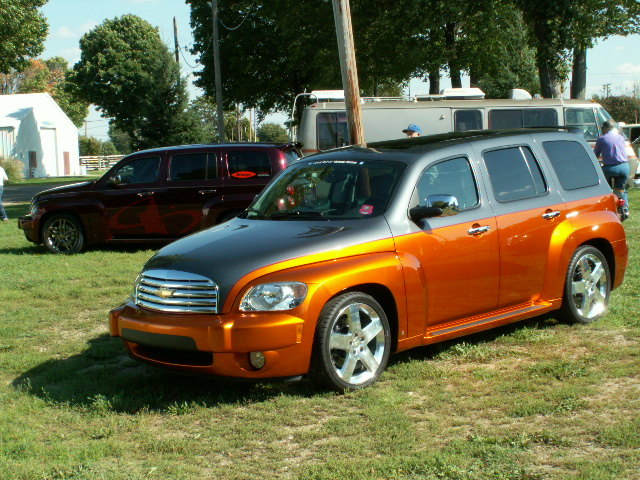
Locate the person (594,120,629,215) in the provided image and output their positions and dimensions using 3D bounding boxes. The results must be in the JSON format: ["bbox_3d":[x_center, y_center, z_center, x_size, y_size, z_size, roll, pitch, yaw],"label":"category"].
[{"bbox_3d":[4.712,-1.154,17.900,0.600,1.550,0.650,-2,5,-10],"label":"person"}]

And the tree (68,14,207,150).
[{"bbox_3d":[-13.161,-10.565,80.000,9.900,11.400,9.500,-2,5,-10],"label":"tree"}]

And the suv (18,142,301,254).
[{"bbox_3d":[-2.165,-0.645,16.100,4.470,1.570,1.770,0,5,12],"label":"suv"}]

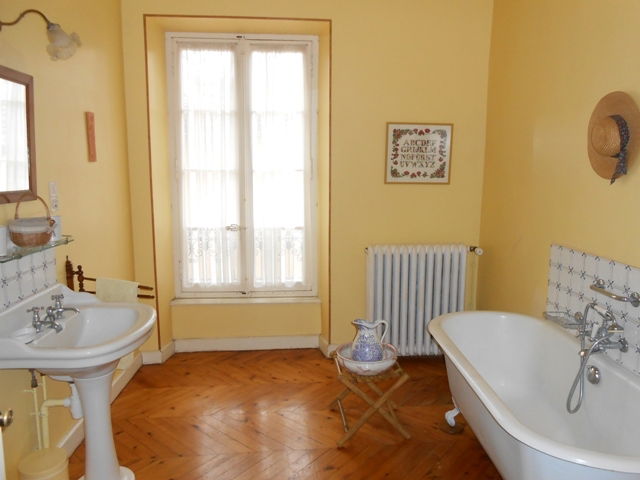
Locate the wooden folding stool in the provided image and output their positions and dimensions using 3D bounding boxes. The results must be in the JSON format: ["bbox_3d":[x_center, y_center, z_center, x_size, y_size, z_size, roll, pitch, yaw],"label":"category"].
[{"bbox_3d":[0.287,0.895,2.809,0.410,0.387,0.400,0,8,-2],"label":"wooden folding stool"}]

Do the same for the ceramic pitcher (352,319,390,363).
[{"bbox_3d":[0.282,0.588,2.765,0.210,0.270,0.175,0,8,-3],"label":"ceramic pitcher"}]

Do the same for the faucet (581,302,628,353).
[{"bbox_3d":[1.244,0.396,2.147,0.175,0.220,0.230,0,8,-3],"label":"faucet"}]

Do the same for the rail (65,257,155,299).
[{"bbox_3d":[-1.068,0.226,2.426,0.520,0.250,0.180,2,8,10],"label":"rail"}]

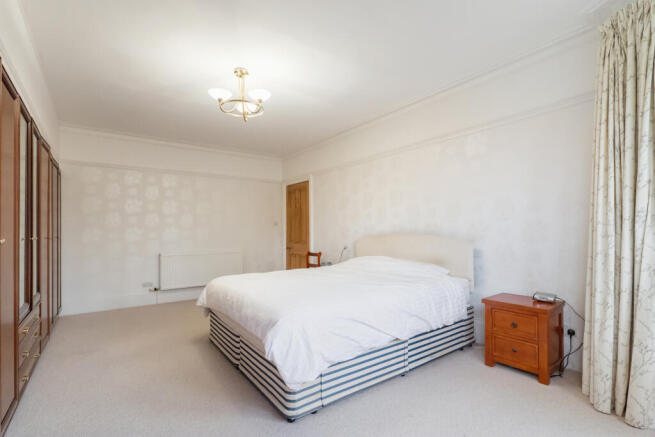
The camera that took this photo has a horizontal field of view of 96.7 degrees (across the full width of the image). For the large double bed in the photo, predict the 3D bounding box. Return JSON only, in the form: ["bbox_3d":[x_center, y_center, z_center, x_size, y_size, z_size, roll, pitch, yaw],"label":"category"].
[{"bbox_3d":[0.128,0.691,2.904,2.101,1.071,1.642,2,-3,-36],"label":"large double bed"}]

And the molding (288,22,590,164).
[{"bbox_3d":[0.535,-1.213,3.845,0.102,0.112,4.564,2,-3,-38],"label":"molding"}]

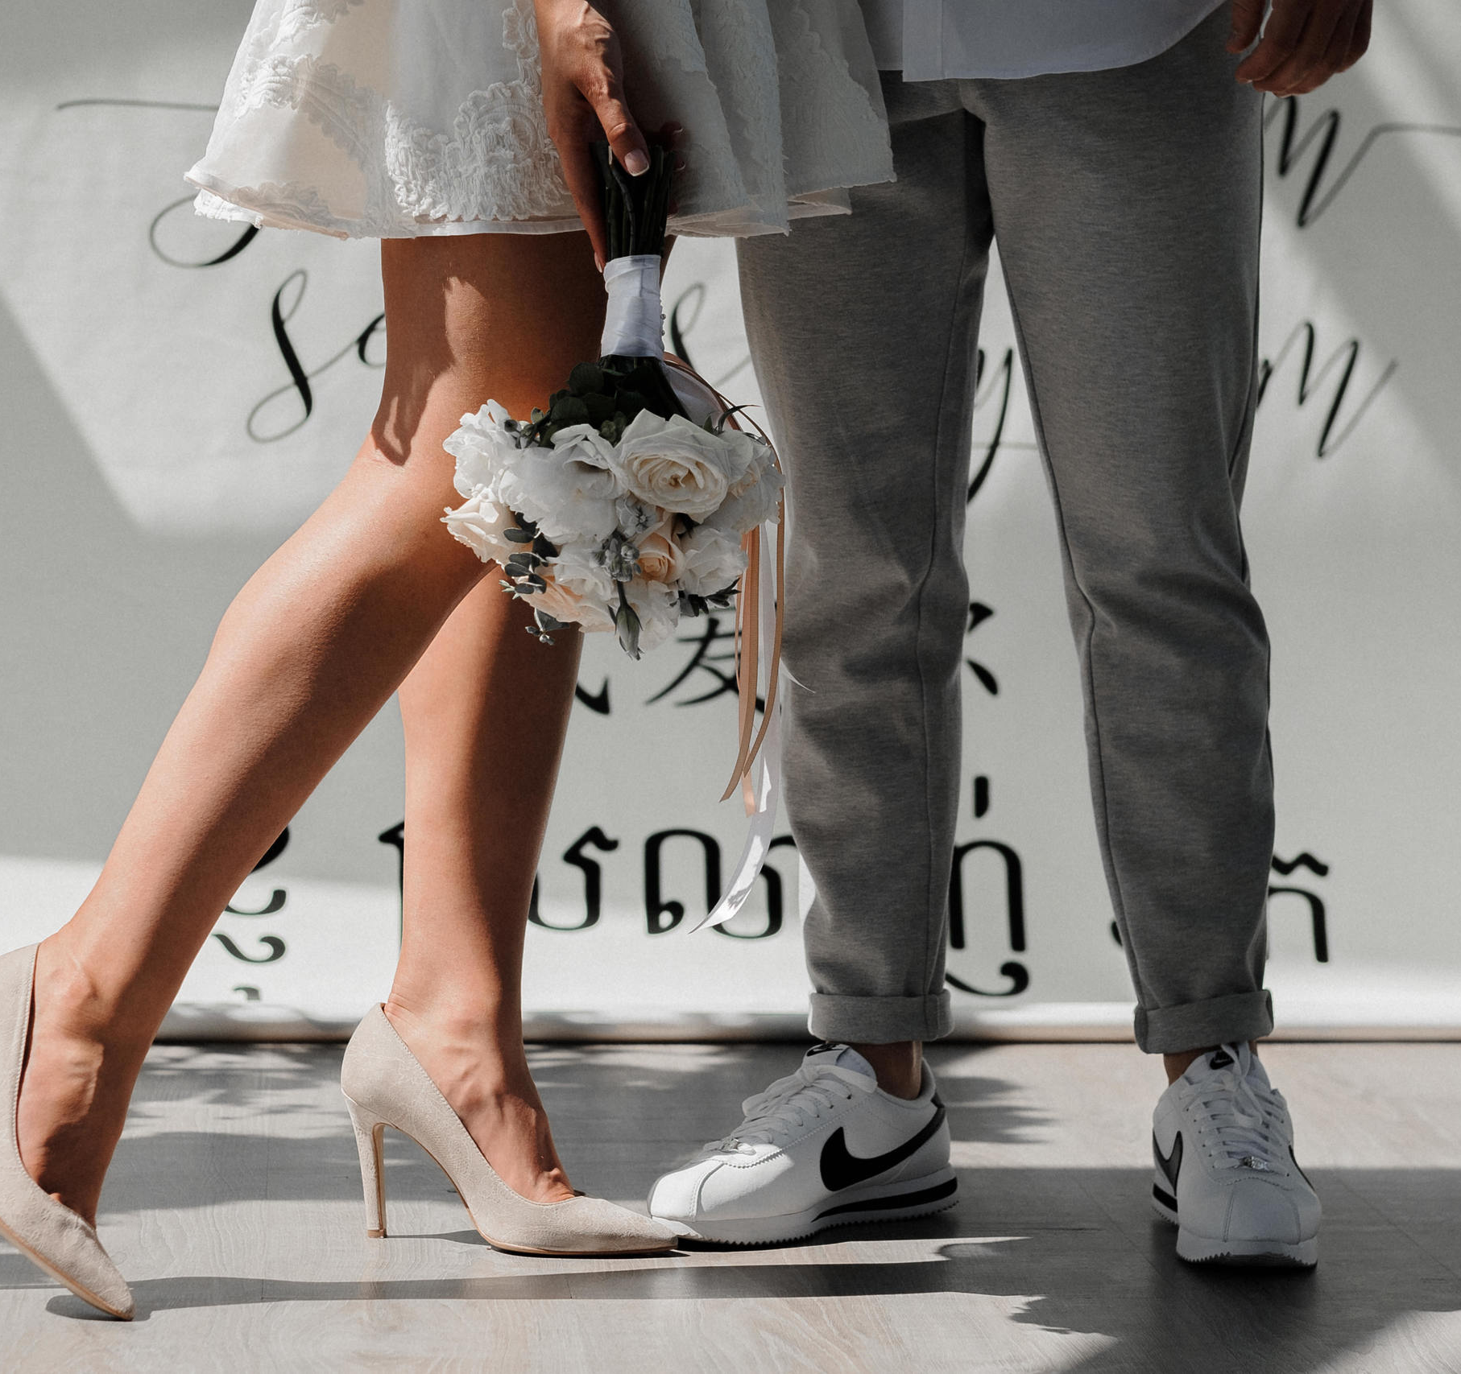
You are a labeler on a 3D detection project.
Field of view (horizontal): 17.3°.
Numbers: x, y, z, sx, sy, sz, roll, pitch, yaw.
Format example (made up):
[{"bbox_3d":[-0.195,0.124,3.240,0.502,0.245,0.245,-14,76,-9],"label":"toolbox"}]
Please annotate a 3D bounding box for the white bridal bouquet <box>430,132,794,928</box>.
[{"bbox_3d":[-0.076,-0.104,3.267,0.235,0.535,0.210,1,5,6],"label":"white bridal bouquet"}]

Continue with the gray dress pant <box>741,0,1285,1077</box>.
[{"bbox_3d":[0.209,-0.147,3.555,0.385,0.850,0.250,2,5,14],"label":"gray dress pant"}]

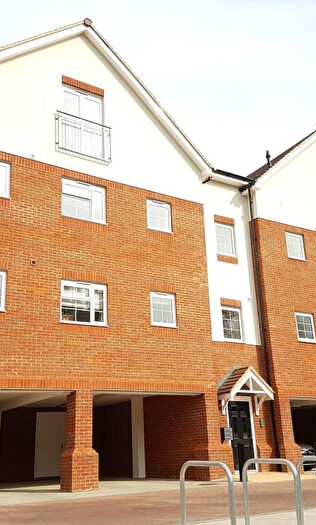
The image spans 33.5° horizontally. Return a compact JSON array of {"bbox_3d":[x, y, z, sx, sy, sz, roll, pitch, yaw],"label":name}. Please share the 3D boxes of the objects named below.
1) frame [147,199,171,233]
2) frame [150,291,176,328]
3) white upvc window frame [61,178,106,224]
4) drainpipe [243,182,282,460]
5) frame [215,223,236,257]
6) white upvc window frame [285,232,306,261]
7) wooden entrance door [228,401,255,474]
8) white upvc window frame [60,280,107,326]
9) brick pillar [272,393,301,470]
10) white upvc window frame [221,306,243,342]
[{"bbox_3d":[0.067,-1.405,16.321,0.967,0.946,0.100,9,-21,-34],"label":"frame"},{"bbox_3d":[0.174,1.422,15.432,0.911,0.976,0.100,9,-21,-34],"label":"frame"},{"bbox_3d":[-2.018,-1.660,14.474,1.342,1.082,0.090,10,-21,-33],"label":"white upvc window frame"},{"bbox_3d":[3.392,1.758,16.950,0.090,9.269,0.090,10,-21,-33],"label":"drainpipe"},{"bbox_3d":[2.261,-0.732,17.675,0.790,1.019,0.090,10,-21,-33],"label":"frame"},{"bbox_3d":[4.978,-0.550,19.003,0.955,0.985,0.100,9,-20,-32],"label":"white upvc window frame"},{"bbox_3d":[2.577,5.336,16.149,0.894,2.078,0.080,9,-21,-34],"label":"wooden entrance door"},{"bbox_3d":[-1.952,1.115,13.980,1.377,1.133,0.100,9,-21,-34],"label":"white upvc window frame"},{"bbox_3d":[3.968,5.297,16.409,0.620,2.200,0.520,9,-20,-32],"label":"brick pillar"},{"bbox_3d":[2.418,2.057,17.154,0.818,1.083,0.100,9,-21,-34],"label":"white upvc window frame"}]

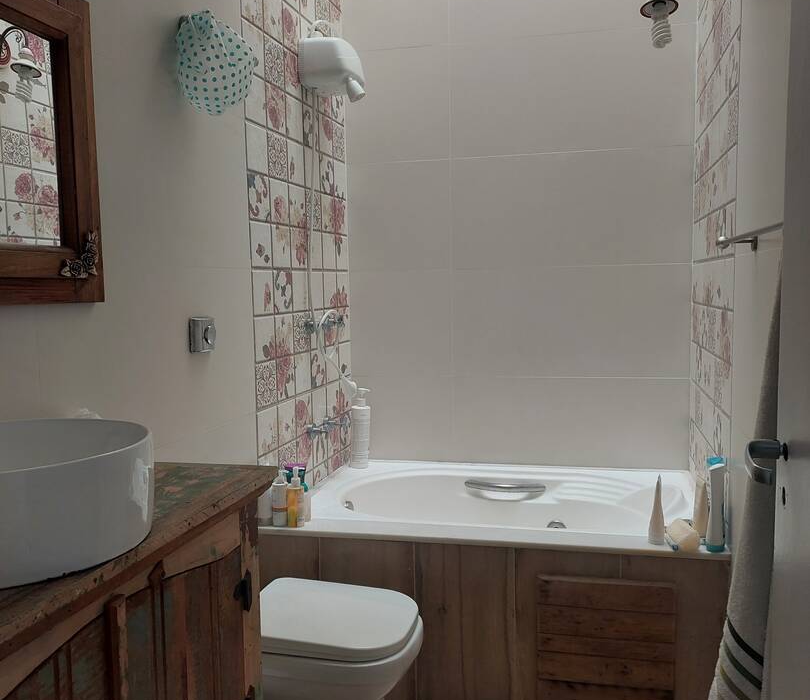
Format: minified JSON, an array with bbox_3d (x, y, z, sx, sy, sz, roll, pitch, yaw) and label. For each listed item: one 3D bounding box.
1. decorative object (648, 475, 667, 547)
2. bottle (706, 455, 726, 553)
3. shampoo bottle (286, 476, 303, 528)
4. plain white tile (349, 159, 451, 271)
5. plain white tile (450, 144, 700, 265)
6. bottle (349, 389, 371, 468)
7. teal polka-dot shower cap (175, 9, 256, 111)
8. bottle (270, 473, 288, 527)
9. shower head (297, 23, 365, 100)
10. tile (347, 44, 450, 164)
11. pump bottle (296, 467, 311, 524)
[{"bbox_3d":[0.687,0.434,2.377,0.045,0.191,0.048,0,5,13],"label":"decorative object"},{"bbox_3d":[0.839,0.415,2.354,0.054,0.250,0.046,1,5,18],"label":"bottle"},{"bbox_3d":[-0.338,0.457,2.664,0.050,0.160,0.042,-1,5,-1],"label":"shampoo bottle"},{"bbox_3d":[-0.026,-0.528,3.418,0.427,0.423,0.012,0,5,13],"label":"plain white tile"},{"bbox_3d":[0.618,-0.526,3.274,0.892,0.423,0.012,0,5,13],"label":"plain white tile"},{"bbox_3d":[-0.179,0.306,3.491,0.072,0.315,0.074,-1,5,0],"label":"bottle"},{"bbox_3d":[-0.453,-0.702,2.134,0.140,0.245,0.230,0,5,13],"label":"teal polka-dot shower cap"},{"bbox_3d":[-0.372,0.446,2.619,0.044,0.163,0.042,1,5,27],"label":"bottle"},{"bbox_3d":[-0.240,-0.994,3.064,0.190,0.220,0.195,0,5,13],"label":"shower head"},{"bbox_3d":[-0.032,-0.950,3.383,0.427,0.423,0.012,0,5,13],"label":"tile"},{"bbox_3d":[-0.306,0.439,2.651,0.042,0.169,0.040,1,5,27],"label":"pump bottle"}]

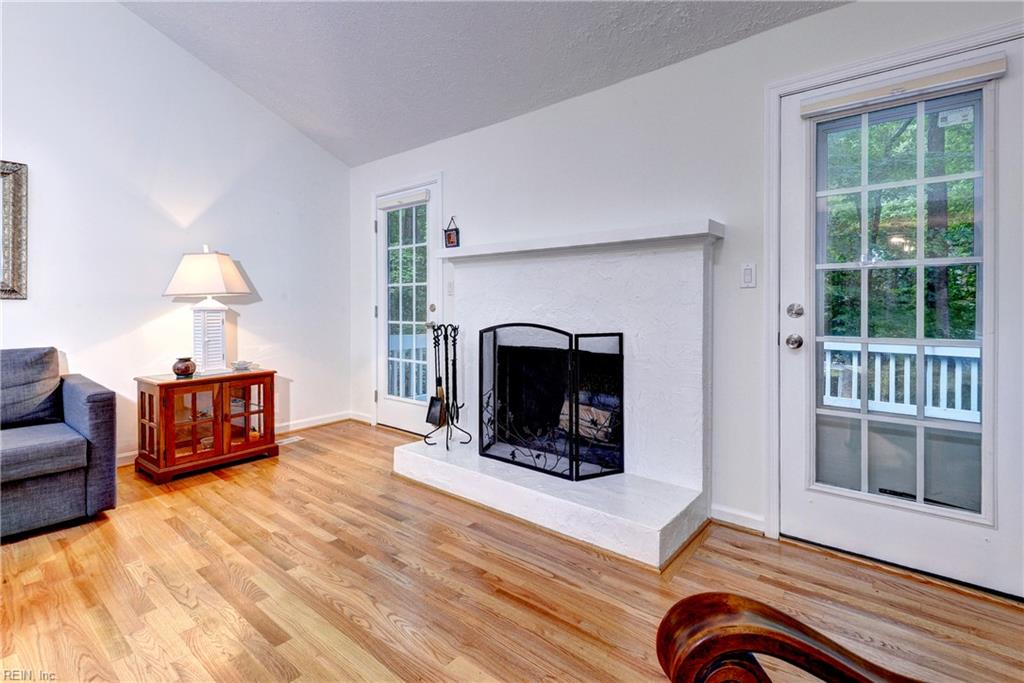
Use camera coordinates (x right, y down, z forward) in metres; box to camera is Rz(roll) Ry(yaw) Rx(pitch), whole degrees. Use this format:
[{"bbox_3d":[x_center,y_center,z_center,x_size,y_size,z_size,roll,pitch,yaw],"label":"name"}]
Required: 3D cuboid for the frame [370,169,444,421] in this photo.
[{"bbox_3d":[-0.896,-0.290,3.872,0.920,2.135,0.100,1,2,38],"label":"frame"}]

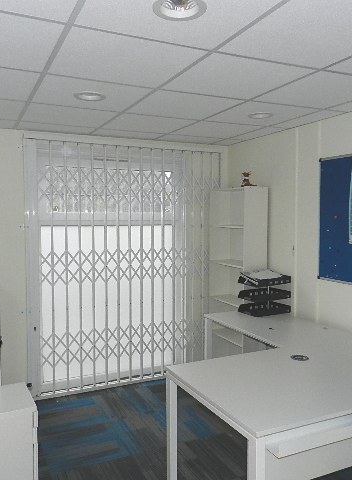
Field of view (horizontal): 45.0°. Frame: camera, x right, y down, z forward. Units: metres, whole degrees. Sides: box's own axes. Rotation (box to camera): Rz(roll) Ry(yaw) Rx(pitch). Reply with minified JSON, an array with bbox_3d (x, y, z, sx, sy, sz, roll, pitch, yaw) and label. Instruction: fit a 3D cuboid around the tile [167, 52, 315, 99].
[{"bbox_3d":[0.300,-0.832,2.184,0.588,0.020,0.588,-2,4,-25],"label":"tile"}]

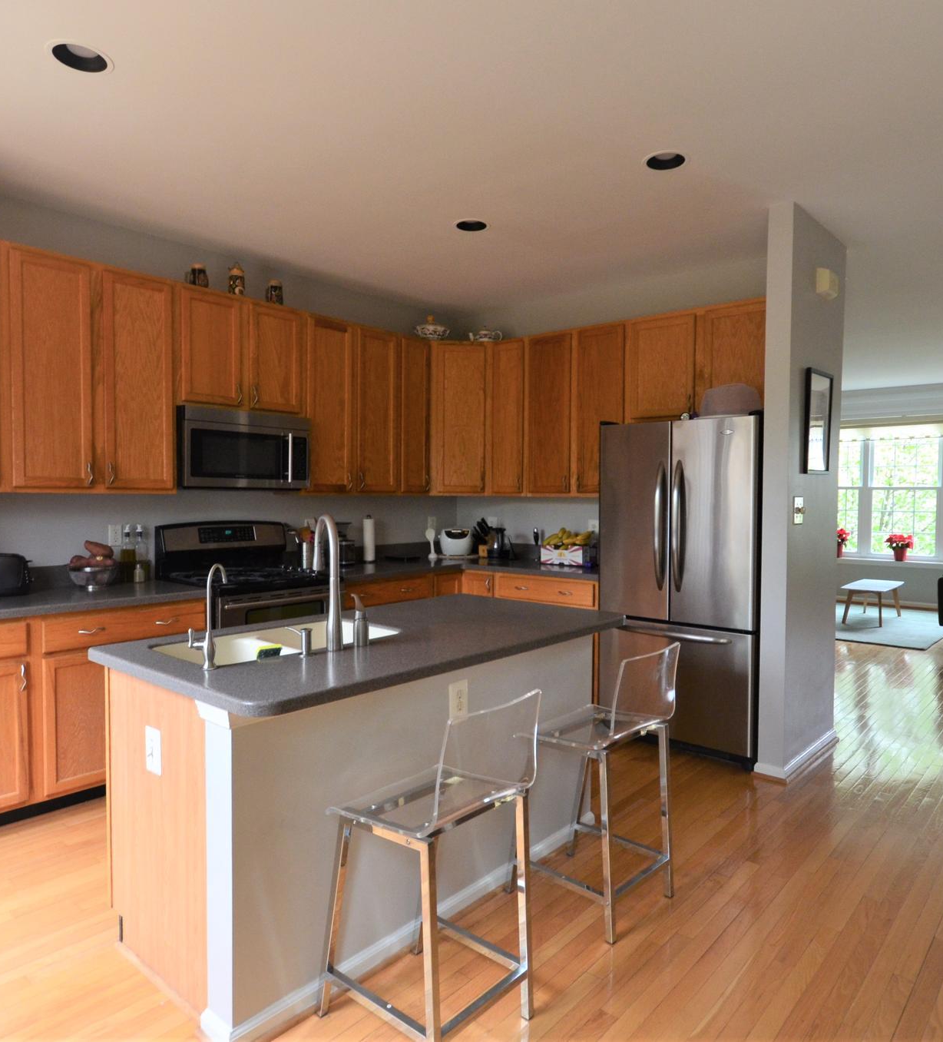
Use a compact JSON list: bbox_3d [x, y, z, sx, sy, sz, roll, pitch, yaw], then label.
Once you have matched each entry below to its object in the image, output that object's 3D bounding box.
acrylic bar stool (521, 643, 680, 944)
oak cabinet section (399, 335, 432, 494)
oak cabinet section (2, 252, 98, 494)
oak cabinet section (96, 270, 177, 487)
[{"bbox_3d":[0.412,0.842,2.215,0.455,0.875,0.390,2,2,43],"label":"acrylic bar stool"},{"bbox_3d":[-0.500,-0.716,4.682,0.330,1.062,0.303,2,3,42],"label":"oak cabinet section"},{"bbox_3d":[-1.990,-0.663,3.036,0.330,1.062,0.369,2,3,42],"label":"oak cabinet section"},{"bbox_3d":[-1.742,-0.672,3.309,0.330,1.062,0.368,2,3,42],"label":"oak cabinet section"}]

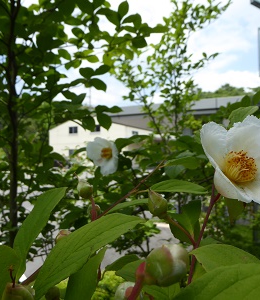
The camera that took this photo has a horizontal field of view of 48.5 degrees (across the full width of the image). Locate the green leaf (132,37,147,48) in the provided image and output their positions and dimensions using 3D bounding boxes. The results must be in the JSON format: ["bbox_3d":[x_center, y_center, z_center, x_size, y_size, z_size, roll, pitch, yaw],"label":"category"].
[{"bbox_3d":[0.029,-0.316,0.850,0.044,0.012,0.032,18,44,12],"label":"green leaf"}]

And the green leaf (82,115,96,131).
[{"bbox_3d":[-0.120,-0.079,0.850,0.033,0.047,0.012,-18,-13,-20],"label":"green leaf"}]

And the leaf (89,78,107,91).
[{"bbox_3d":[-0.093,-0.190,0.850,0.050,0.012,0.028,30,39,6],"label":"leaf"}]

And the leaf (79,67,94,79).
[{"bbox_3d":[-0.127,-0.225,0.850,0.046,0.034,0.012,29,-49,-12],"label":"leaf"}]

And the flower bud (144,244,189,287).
[{"bbox_3d":[0.018,0.056,0.140,0.020,0.018,0.018,-21,-13,1],"label":"flower bud"}]

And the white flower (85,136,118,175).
[{"bbox_3d":[-0.046,0.009,0.480,0.056,0.061,0.034,0,-3,-31],"label":"white flower"}]

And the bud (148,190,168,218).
[{"bbox_3d":[0.018,0.035,0.185,0.011,0.018,0.011,-34,-5,-3],"label":"bud"}]

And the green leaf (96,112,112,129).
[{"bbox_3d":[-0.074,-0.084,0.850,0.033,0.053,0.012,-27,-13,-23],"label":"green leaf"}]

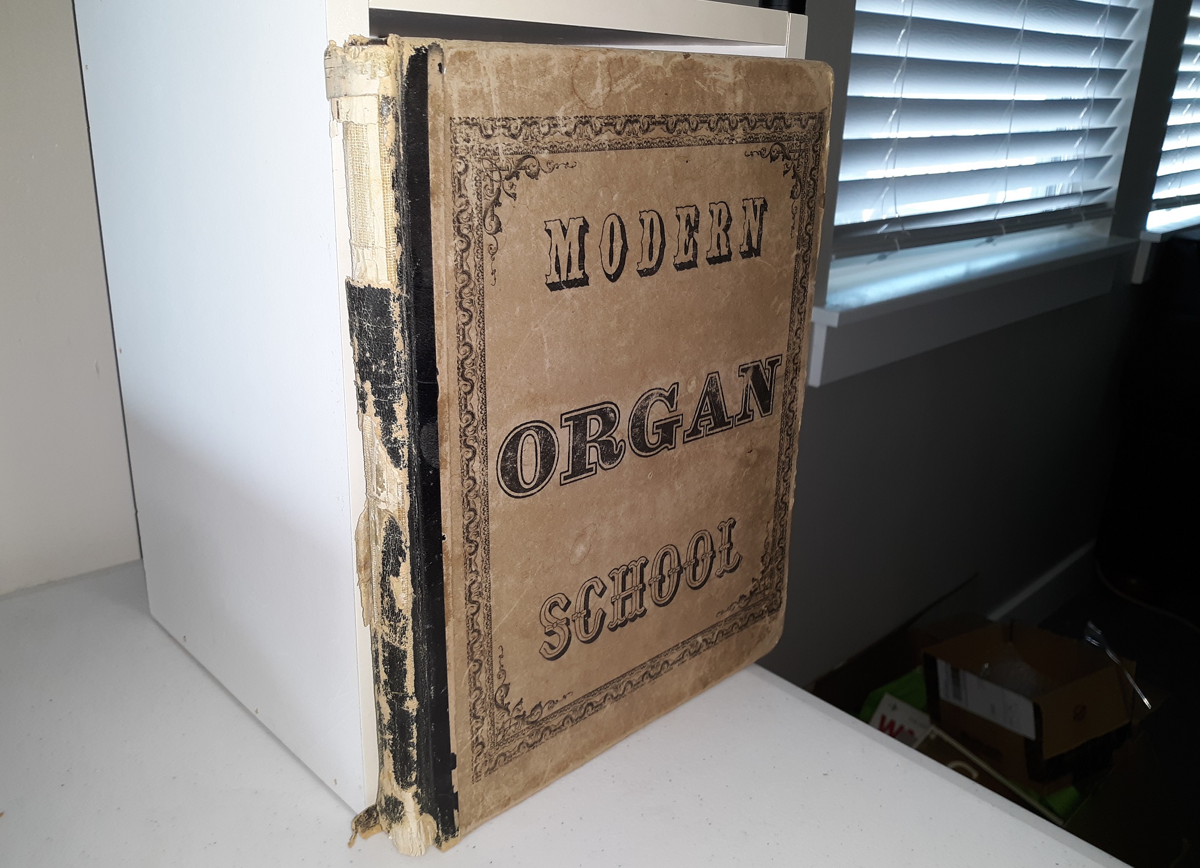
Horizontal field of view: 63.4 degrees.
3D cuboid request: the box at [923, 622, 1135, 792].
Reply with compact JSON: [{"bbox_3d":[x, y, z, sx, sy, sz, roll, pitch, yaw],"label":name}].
[{"bbox_3d":[0.599,0.378,1.390,0.180,0.130,0.182,-12,19,-32],"label":"box"}]

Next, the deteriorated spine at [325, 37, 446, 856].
[{"bbox_3d":[-0.082,0.023,0.394,0.022,0.340,0.037,-16,26,-40],"label":"deteriorated spine"}]

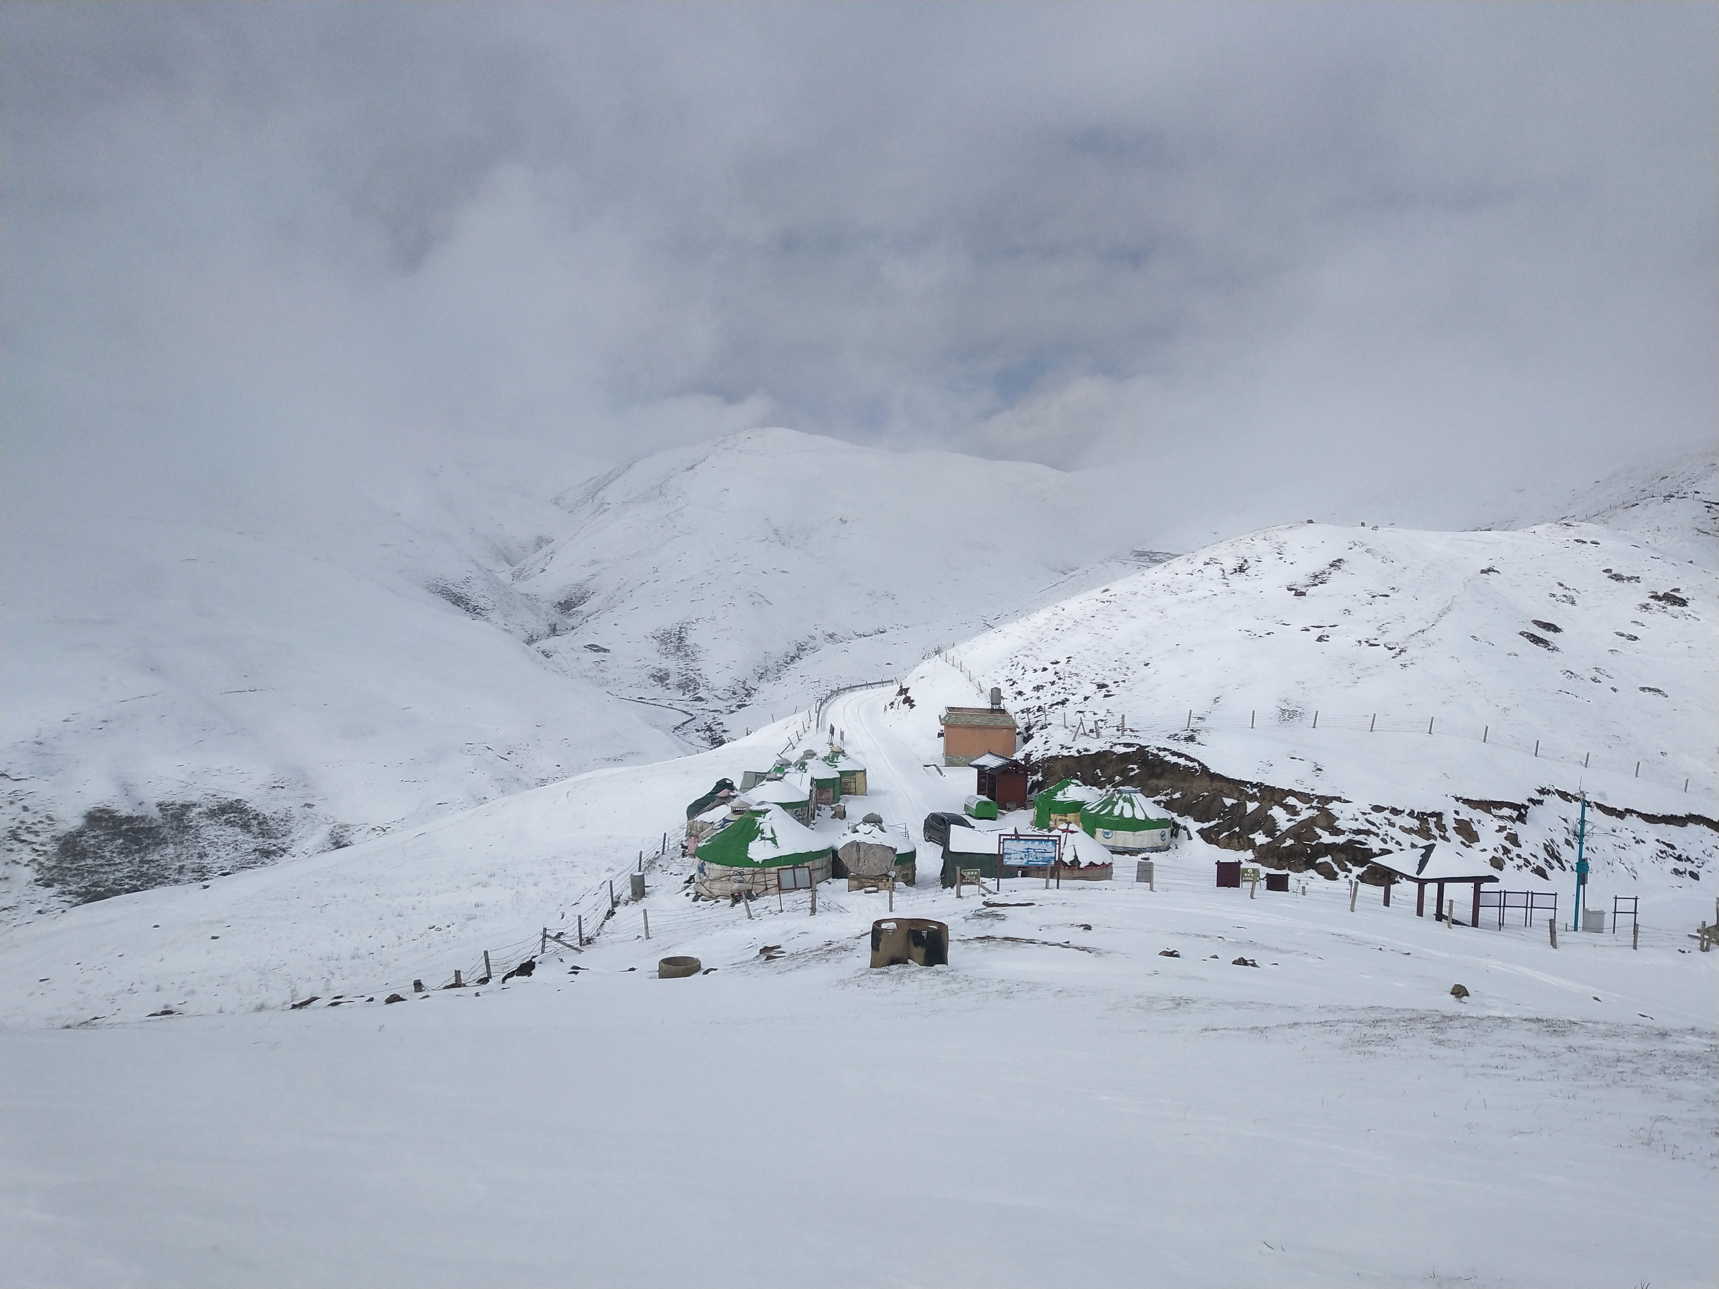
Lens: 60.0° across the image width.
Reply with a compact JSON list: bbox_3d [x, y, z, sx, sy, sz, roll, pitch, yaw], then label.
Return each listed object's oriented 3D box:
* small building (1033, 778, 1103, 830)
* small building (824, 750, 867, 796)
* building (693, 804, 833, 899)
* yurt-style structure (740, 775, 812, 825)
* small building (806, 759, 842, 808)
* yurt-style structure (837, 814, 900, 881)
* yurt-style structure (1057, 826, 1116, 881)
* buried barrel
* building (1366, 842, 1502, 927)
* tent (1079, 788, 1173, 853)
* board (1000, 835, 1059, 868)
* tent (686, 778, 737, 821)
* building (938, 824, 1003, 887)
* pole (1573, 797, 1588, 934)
[{"bbox_3d":[12.210,9.032,86.000,4.300,2.470,4.300,1,4,0],"label":"small building"},{"bbox_3d":[-1.229,8.198,96.649,3.600,3.100,3.600,0,6,-3],"label":"small building"},{"bbox_3d":[-4.848,10.054,75.187,7.000,3.900,7.000,0,5,0],"label":"building"},{"bbox_3d":[-4.834,9.190,87.149,4.100,3.100,4.100,0,5,0],"label":"yurt-style structure"},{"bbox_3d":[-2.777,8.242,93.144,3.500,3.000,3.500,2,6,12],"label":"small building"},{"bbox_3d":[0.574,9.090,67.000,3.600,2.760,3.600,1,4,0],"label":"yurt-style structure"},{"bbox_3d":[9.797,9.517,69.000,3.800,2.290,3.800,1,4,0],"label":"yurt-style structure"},{"bbox_3d":[1.267,7.622,38.000,1.950,1.020,1.000,1,4,0],"label":"buried barrel"},{"bbox_3d":[25.851,10.540,67.000,3.950,3.130,3.950,0,4,-11],"label":"building"},{"bbox_3d":[14.863,9.525,82.651,5.000,3.150,4.700,0,5,0],"label":"tent"},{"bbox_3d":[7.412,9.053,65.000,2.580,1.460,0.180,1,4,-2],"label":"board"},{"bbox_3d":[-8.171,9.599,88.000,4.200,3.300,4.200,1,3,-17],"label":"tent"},{"bbox_3d":[5.486,9.471,68.000,3.500,2.320,3.000,1,4,0],"label":"building"},{"bbox_3d":[31.466,9.551,65.000,0.500,5.890,0.500,1,4,0],"label":"pole"}]

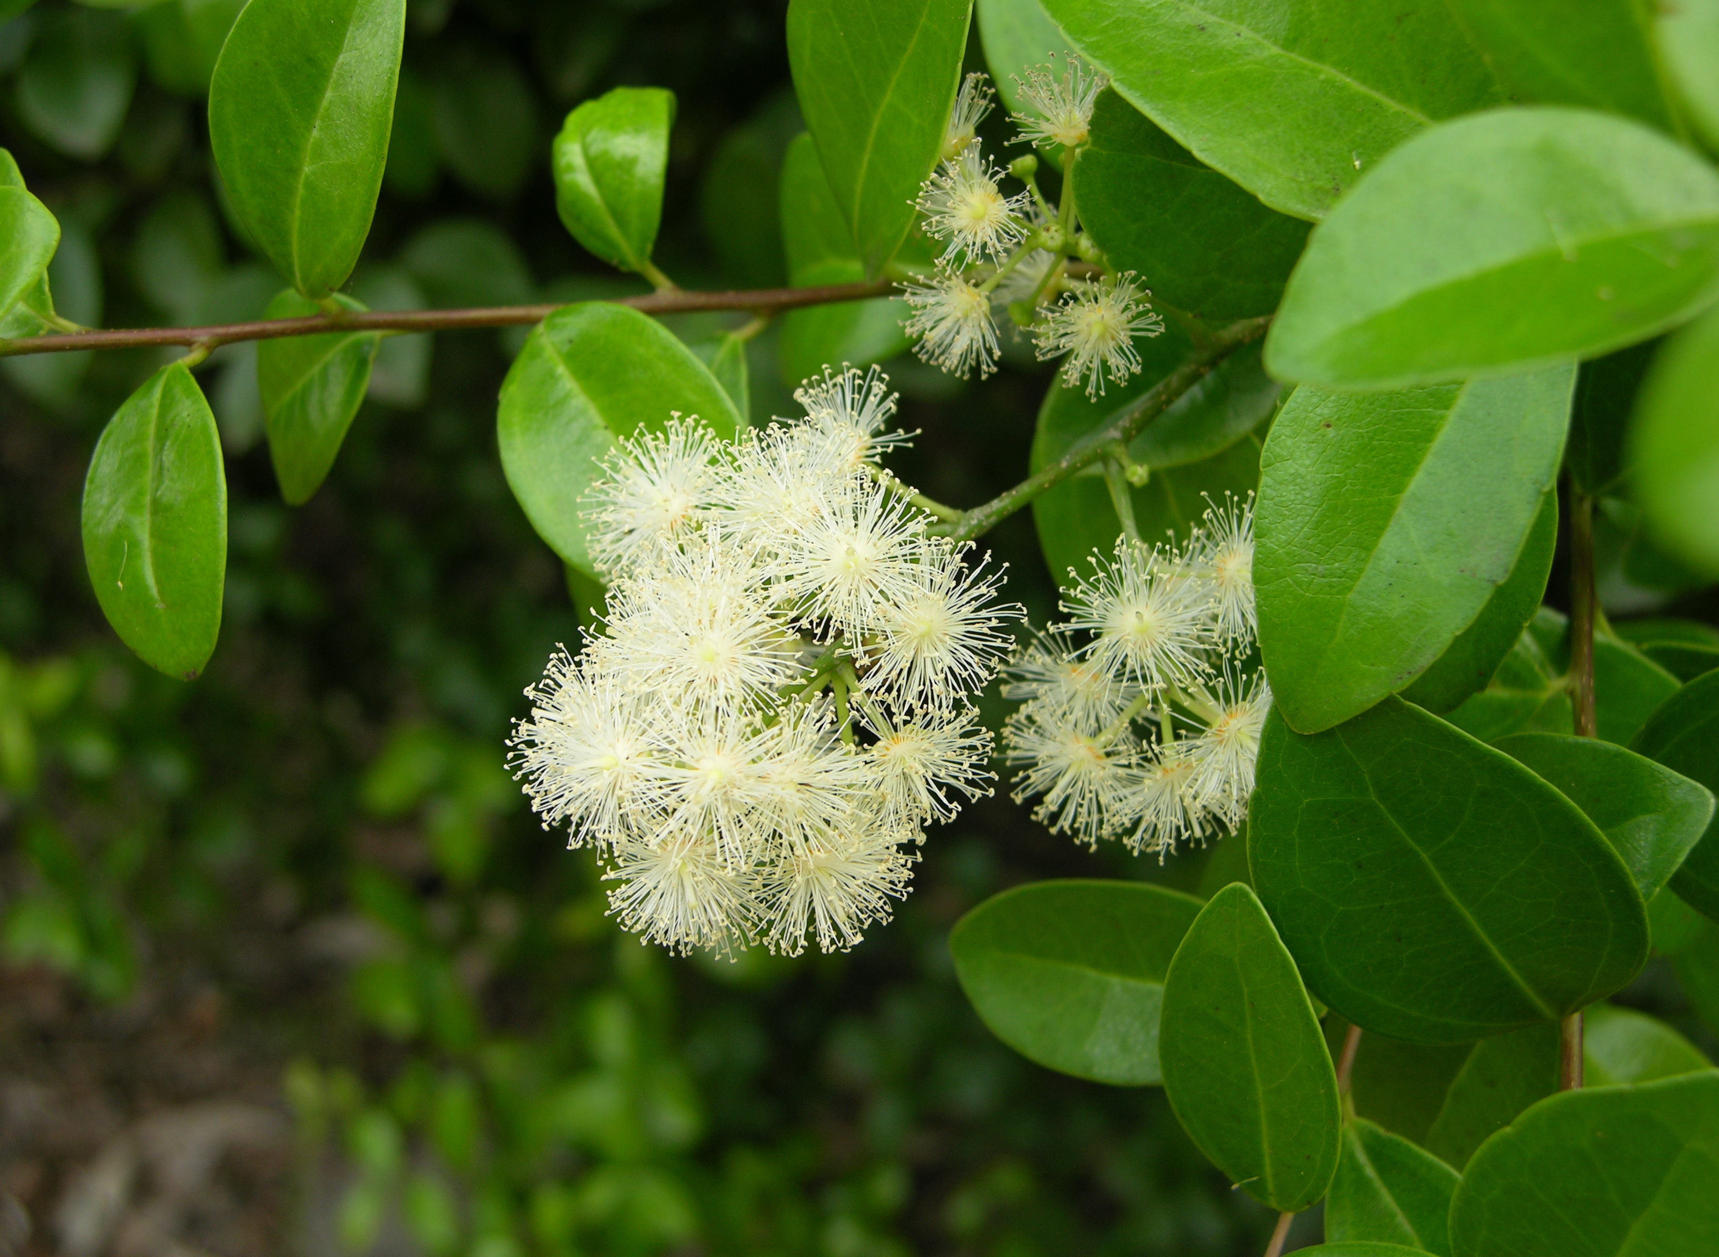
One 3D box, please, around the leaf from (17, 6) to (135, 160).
[{"bbox_3d":[-0.161,-0.112,0.550,0.024,0.032,0.012,6,6,2],"label":"leaf"}]

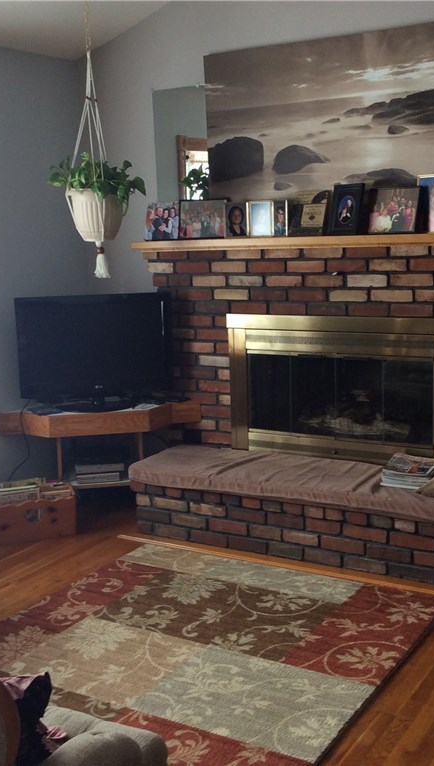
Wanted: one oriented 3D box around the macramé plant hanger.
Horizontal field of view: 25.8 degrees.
[{"bbox_3d":[-0.543,-1.041,4.110,0.270,1.161,0.260,-3,10,-7],"label":"macramé plant hanger"}]

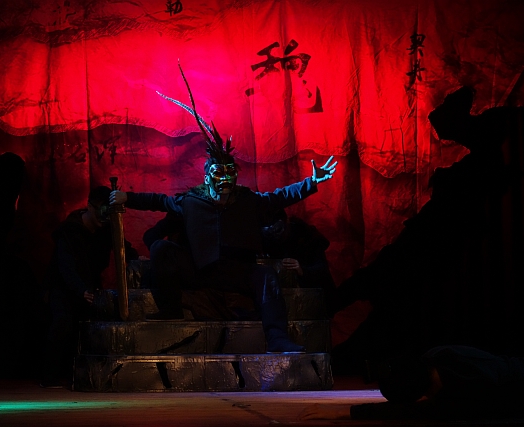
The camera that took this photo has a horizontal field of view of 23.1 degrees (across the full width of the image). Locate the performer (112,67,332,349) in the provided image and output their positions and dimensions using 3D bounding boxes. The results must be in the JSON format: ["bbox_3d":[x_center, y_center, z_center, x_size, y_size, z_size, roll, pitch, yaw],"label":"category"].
[{"bbox_3d":[-0.288,-0.066,8.562,1.469,1.967,0.850,0,-5,-5],"label":"performer"}]

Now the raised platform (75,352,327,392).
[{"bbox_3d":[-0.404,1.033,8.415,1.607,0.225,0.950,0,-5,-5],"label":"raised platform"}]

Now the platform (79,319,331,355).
[{"bbox_3d":[-0.400,0.832,8.609,1.610,0.214,0.800,0,-5,-5],"label":"platform"}]

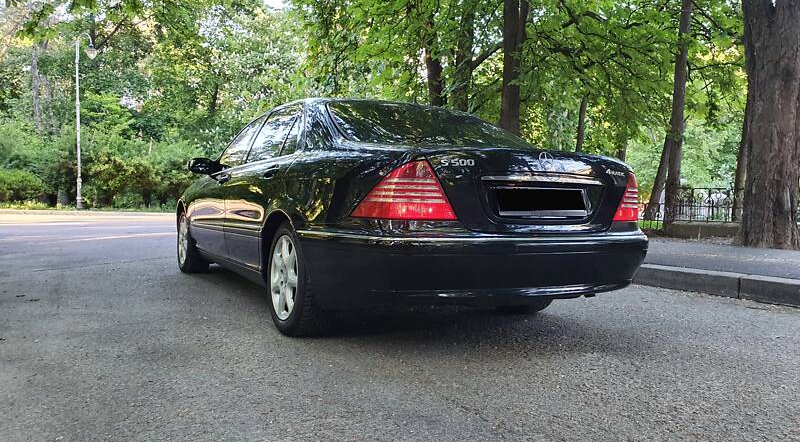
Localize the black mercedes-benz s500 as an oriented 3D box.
[{"bbox_3d":[-0.539,-0.140,4.895,1.860,1.450,5.030,0,3,-30],"label":"black mercedes-benz s500"}]

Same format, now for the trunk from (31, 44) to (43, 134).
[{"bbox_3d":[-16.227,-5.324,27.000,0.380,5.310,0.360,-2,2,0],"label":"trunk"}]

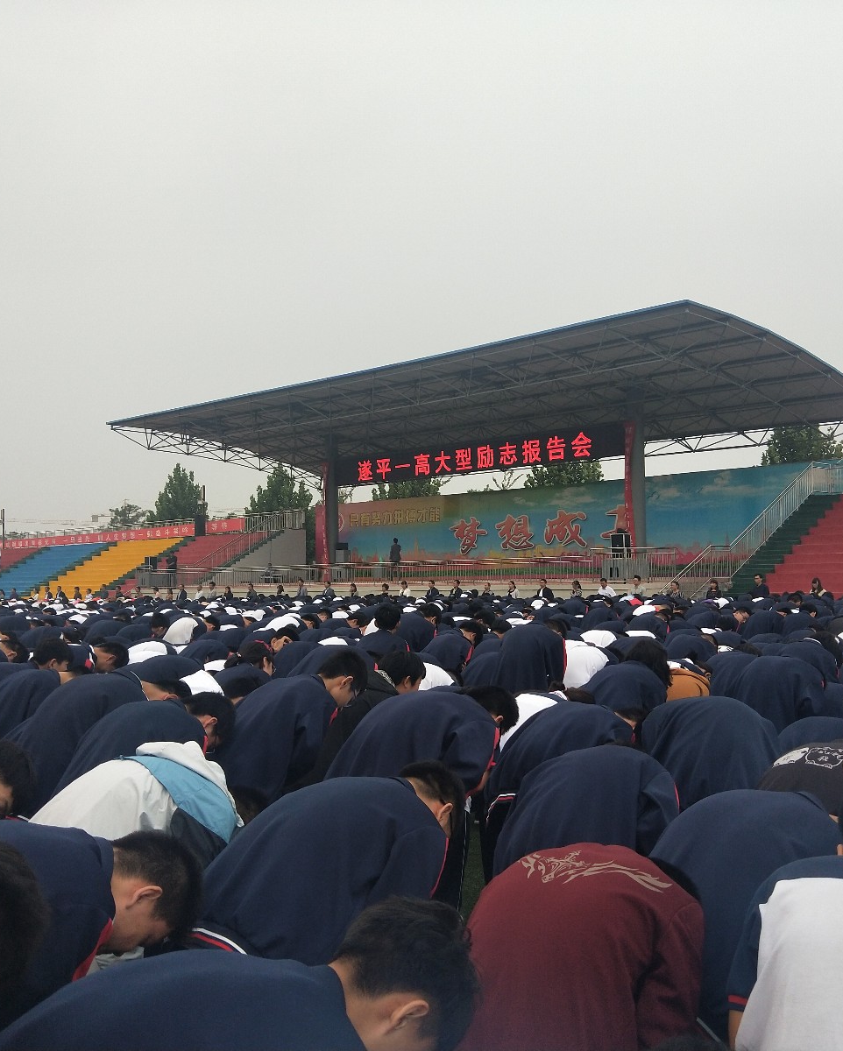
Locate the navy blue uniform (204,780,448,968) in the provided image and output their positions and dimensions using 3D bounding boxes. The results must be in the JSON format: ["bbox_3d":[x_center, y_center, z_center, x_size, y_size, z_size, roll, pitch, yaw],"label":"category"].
[{"bbox_3d":[-0.290,1.030,3.000,0.520,0.600,0.660,-3,-4,36],"label":"navy blue uniform"}]

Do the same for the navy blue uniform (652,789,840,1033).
[{"bbox_3d":[0.906,1.031,2.750,0.540,0.650,0.600,-3,-4,36],"label":"navy blue uniform"}]

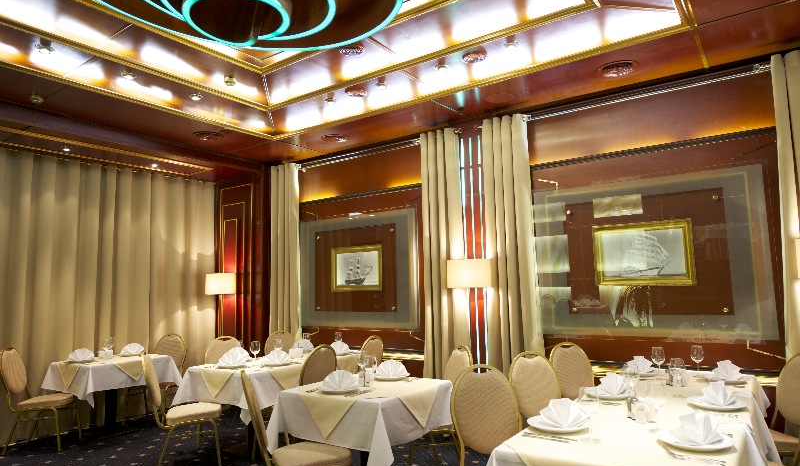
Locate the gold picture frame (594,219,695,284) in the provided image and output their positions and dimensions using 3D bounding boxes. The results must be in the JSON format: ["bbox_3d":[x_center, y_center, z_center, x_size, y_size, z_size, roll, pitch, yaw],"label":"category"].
[{"bbox_3d":[1.947,0.172,4.286,0.739,0.508,0.050,-6,-8,36],"label":"gold picture frame"}]

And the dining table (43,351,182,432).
[{"bbox_3d":[-2.983,1.680,5.546,0.880,0.755,0.900,-6,-8,36],"label":"dining table"}]

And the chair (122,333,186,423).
[{"bbox_3d":[-2.759,1.640,6.057,0.450,0.935,0.570,-2,-6,8],"label":"chair"}]

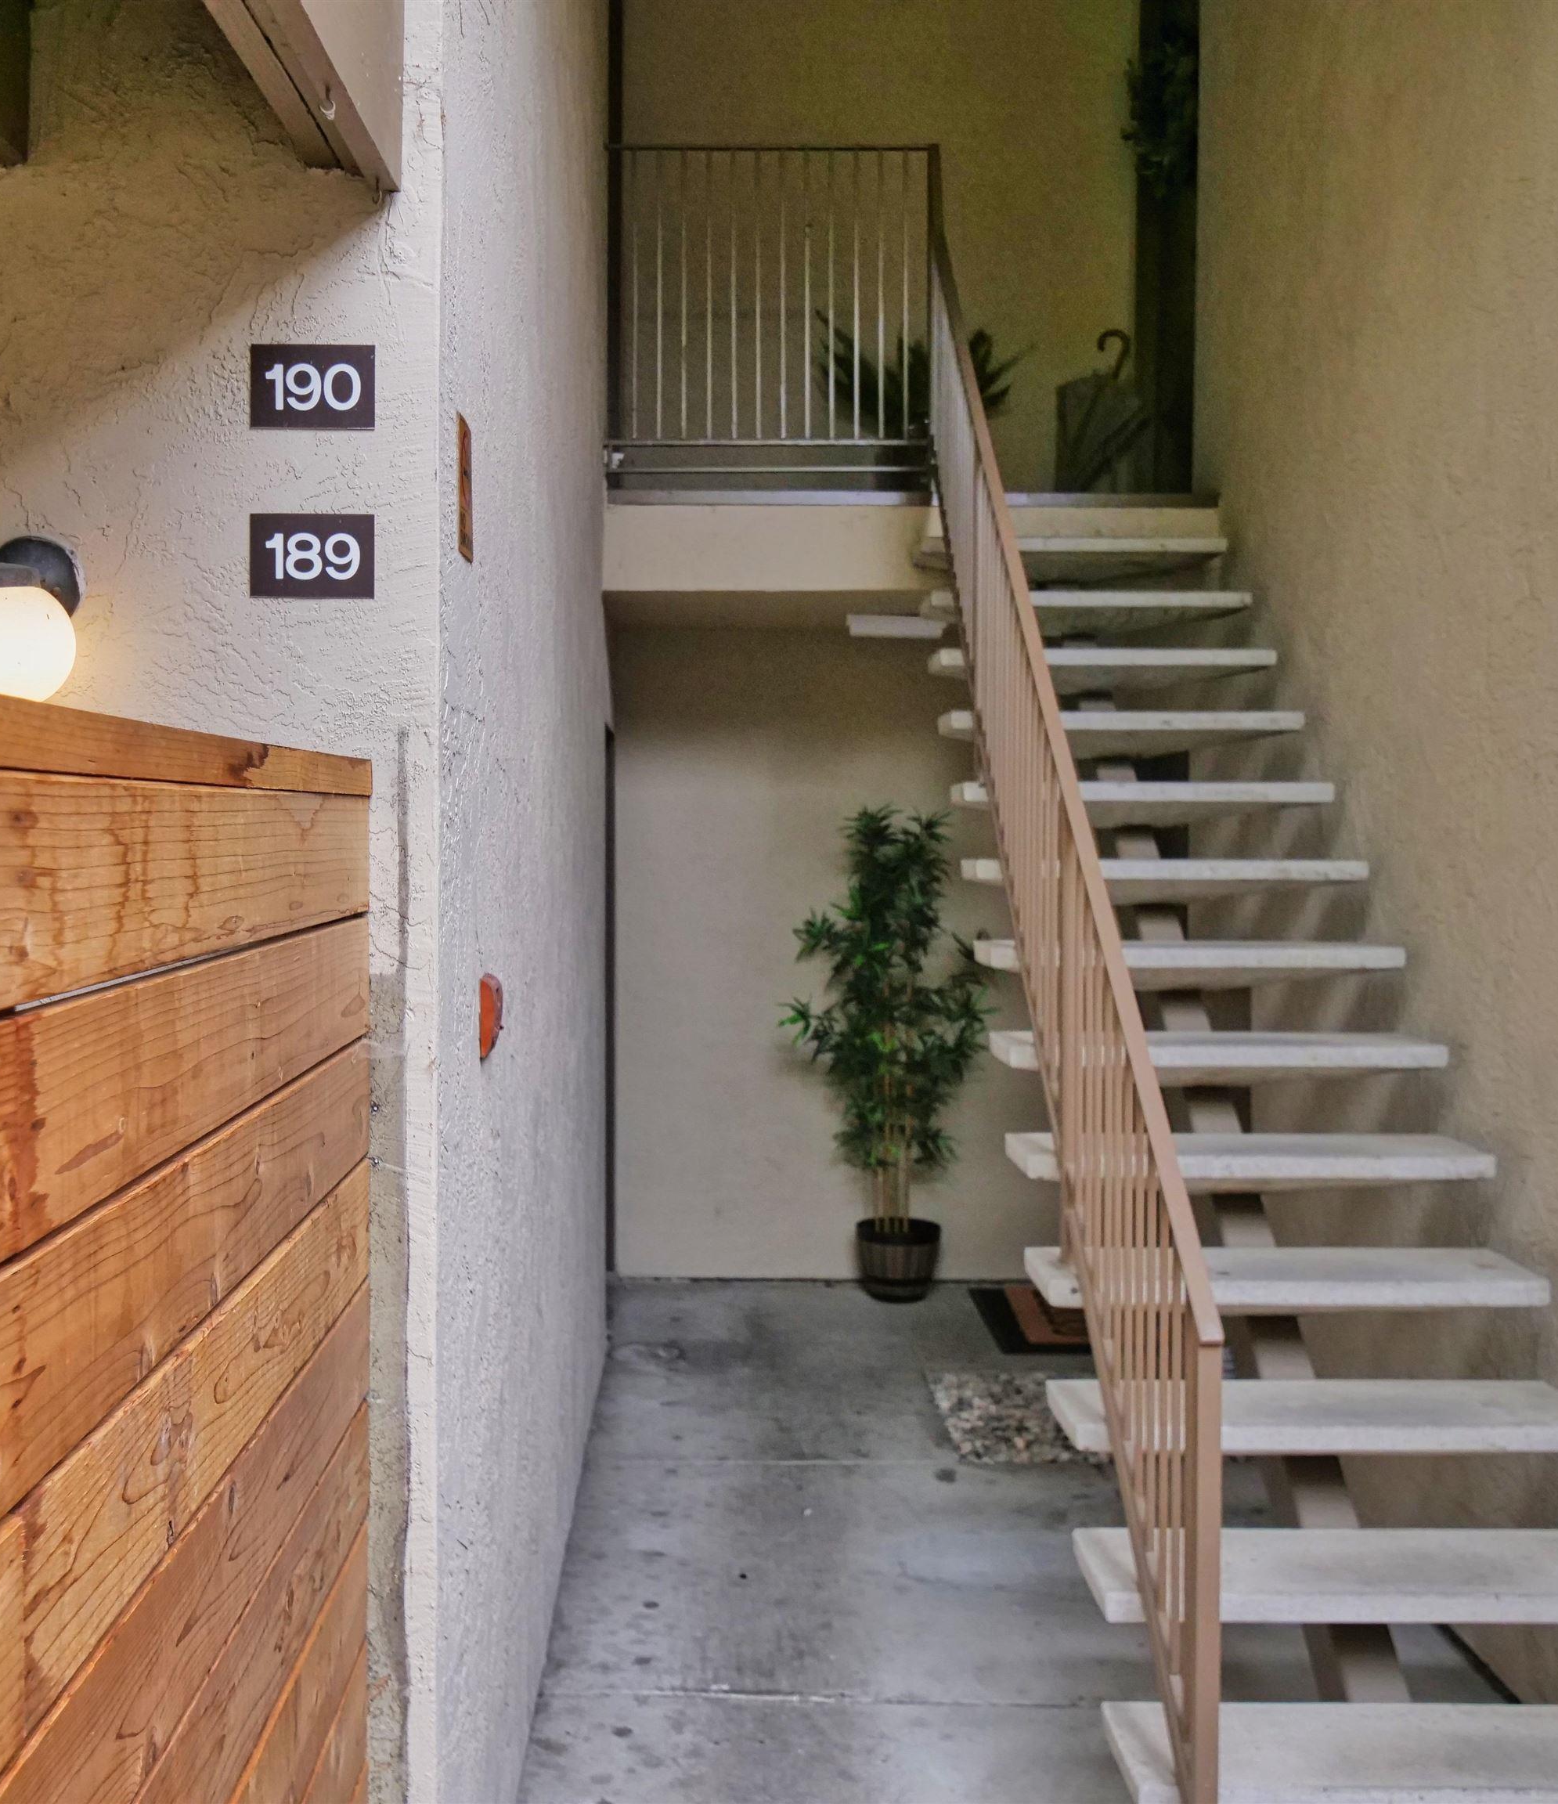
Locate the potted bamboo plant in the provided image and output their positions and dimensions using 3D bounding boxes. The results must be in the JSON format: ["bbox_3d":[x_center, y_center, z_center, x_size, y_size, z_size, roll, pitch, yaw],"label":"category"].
[{"bbox_3d":[0.388,0.546,6.915,0.740,1.760,0.620,0,2,-2],"label":"potted bamboo plant"}]

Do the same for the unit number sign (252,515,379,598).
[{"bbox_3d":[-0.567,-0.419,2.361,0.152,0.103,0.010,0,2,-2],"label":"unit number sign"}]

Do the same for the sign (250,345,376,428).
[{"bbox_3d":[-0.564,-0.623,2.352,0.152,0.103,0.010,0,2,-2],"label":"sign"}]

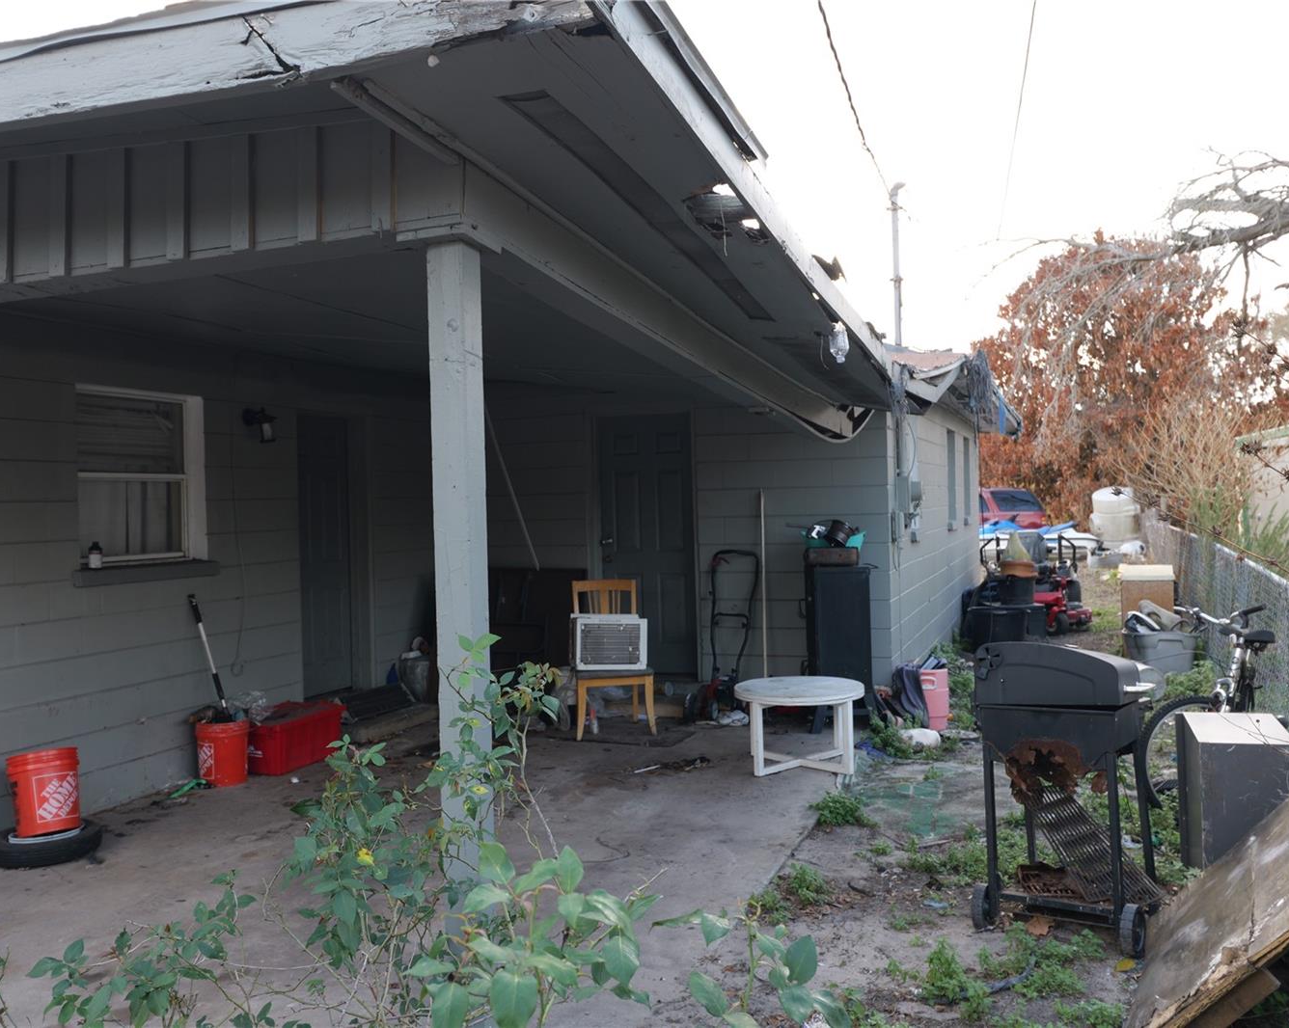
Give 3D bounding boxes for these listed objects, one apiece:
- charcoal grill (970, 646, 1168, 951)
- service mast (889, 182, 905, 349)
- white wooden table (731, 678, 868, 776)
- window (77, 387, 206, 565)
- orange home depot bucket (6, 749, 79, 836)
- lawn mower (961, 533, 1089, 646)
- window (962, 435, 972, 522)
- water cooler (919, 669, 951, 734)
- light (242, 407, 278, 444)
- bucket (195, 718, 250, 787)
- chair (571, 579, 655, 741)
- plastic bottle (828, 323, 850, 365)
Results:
[{"bbox_3d":[1.524,0.967,4.336,0.600,1.050,0.560,-3,0,36],"label":"charcoal grill"},{"bbox_3d":[1.839,-1.795,8.702,0.120,1.190,0.100,-1,1,20],"label":"service mast"},{"bbox_3d":[0.911,1.237,7.020,0.760,0.464,0.760,-1,1,0],"label":"white wooden table"},{"bbox_3d":[-2.842,-0.206,6.733,0.130,0.970,0.970,-1,1,20],"label":"window"},{"bbox_3d":[-2.805,1.300,5.630,0.302,0.370,0.302,-4,0,0],"label":"orange home depot bucket"},{"bbox_3d":[4.490,0.763,13.868,1.280,1.110,1.850,-1,1,20],"label":"lawn mower"},{"bbox_3d":[3.771,-0.432,14.197,0.130,0.960,0.920,-1,1,20],"label":"window"},{"bbox_3d":[1.895,1.230,8.050,0.300,0.420,0.300,-1,1,13],"label":"water cooler"},{"bbox_3d":[-2.397,-0.554,7.495,0.220,0.230,0.130,-1,1,20],"label":"light"},{"bbox_3d":[-2.455,1.371,7.000,0.302,0.370,0.302,-1,1,0],"label":"bucket"},{"bbox_3d":[-0.255,0.974,8.230,0.530,1.020,0.540,-2,1,-16],"label":"chair"},{"bbox_3d":[0.975,-0.854,6.000,0.100,0.208,0.100,-5,0,0],"label":"plastic bottle"}]

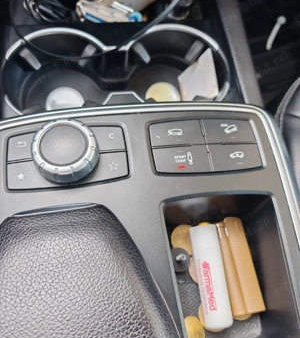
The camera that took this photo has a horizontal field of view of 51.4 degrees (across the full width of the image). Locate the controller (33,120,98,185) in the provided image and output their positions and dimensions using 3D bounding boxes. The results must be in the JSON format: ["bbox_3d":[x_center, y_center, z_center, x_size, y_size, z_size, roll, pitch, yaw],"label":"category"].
[{"bbox_3d":[-0.060,-0.014,0.217,0.045,0.017,0.045,-4,66,-11],"label":"controller"}]

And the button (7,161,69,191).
[{"bbox_3d":[-0.077,0.004,0.216,0.041,0.005,0.020,-4,66,-11],"label":"button"}]

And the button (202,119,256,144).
[{"bbox_3d":[0.064,-0.030,0.256,0.042,0.005,0.022,-4,66,-11],"label":"button"}]

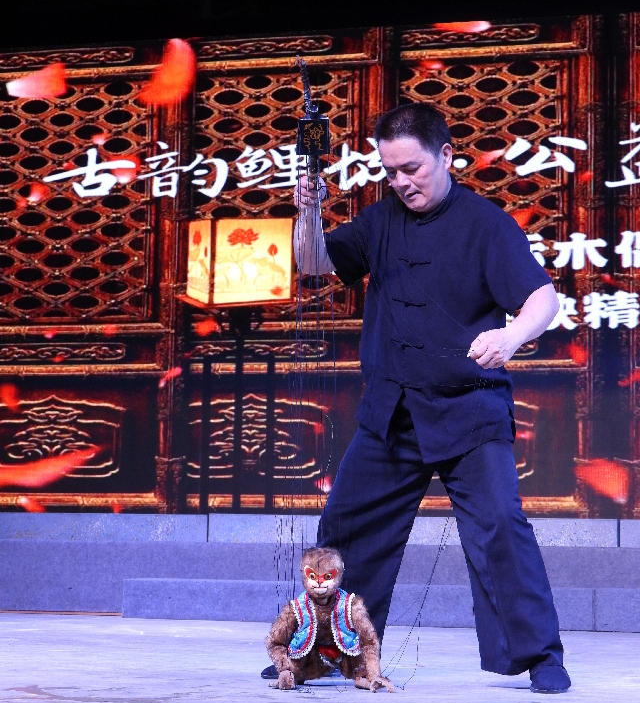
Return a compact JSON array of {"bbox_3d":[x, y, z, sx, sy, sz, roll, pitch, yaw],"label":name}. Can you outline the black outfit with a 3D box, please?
[{"bbox_3d":[0.308,0.195,5.200,0.670,1.300,0.420,-1,-4,21],"label":"black outfit"}]

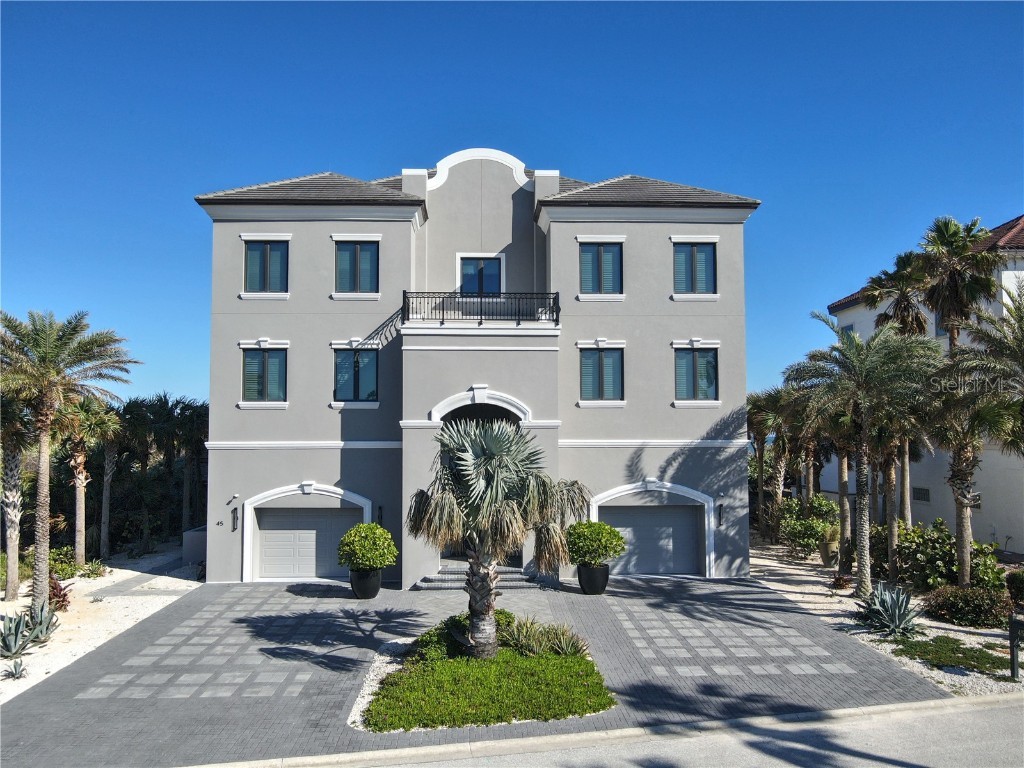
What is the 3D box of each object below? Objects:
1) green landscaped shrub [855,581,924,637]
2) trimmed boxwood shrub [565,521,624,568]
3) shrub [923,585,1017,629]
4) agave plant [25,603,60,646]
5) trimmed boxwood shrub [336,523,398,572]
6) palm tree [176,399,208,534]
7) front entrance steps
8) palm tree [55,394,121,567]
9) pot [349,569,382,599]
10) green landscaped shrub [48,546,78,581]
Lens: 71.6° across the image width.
[{"bbox_3d":[9.217,5.425,17.336,1.600,1.250,1.550,0,-3,-2],"label":"green landscaped shrub"},{"bbox_3d":[2.420,4.671,21.351,1.800,1.380,1.750,0,-3,-3],"label":"trimmed boxwood shrub"},{"bbox_3d":[11.427,5.584,18.174,2.100,0.880,1.500,0,-3,-3],"label":"shrub"},{"bbox_3d":[-10.986,5.574,16.708,0.820,0.860,0.820,0,-3,-3],"label":"agave plant"},{"bbox_3d":[-4.278,4.798,21.137,1.800,1.420,1.800,0,-3,-2],"label":"trimmed boxwood shrub"},{"bbox_3d":[-13.636,3.748,30.455,2.000,5.950,2.000,0,-3,-3],"label":"palm tree"},{"bbox_3d":[-0.994,6.124,22.414,4.300,0.500,1.250,0,-3,-2],"label":"front entrance steps"},{"bbox_3d":[-15.711,3.560,26.277,2.400,6.150,2.400,0,-3,-2],"label":"palm tree"},{"bbox_3d":[-4.340,5.866,21.075,0.940,0.880,0.940,0,-3,-2],"label":"pot"},{"bbox_3d":[-15.242,6.015,24.129,1.100,1.000,1.100,0,-3,-2],"label":"green landscaped shrub"}]

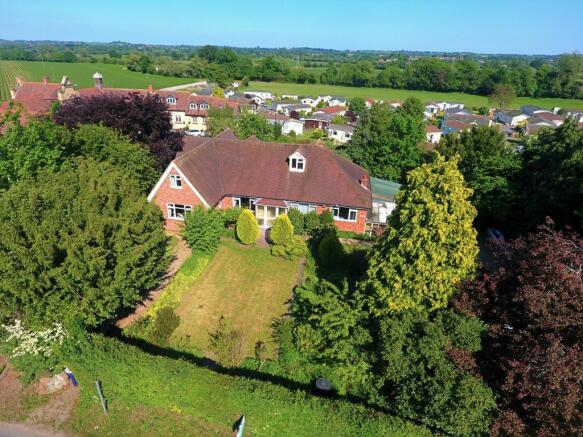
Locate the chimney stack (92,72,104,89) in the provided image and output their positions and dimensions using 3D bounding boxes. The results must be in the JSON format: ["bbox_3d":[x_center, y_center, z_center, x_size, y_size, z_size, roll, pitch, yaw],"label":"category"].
[{"bbox_3d":[-40.378,-28.898,70.463,1.800,3.400,1.800,6,27,8],"label":"chimney stack"}]

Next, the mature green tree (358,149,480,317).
[{"bbox_3d":[7.973,1.153,20.196,6.700,9.700,6.600,1,27,0],"label":"mature green tree"}]

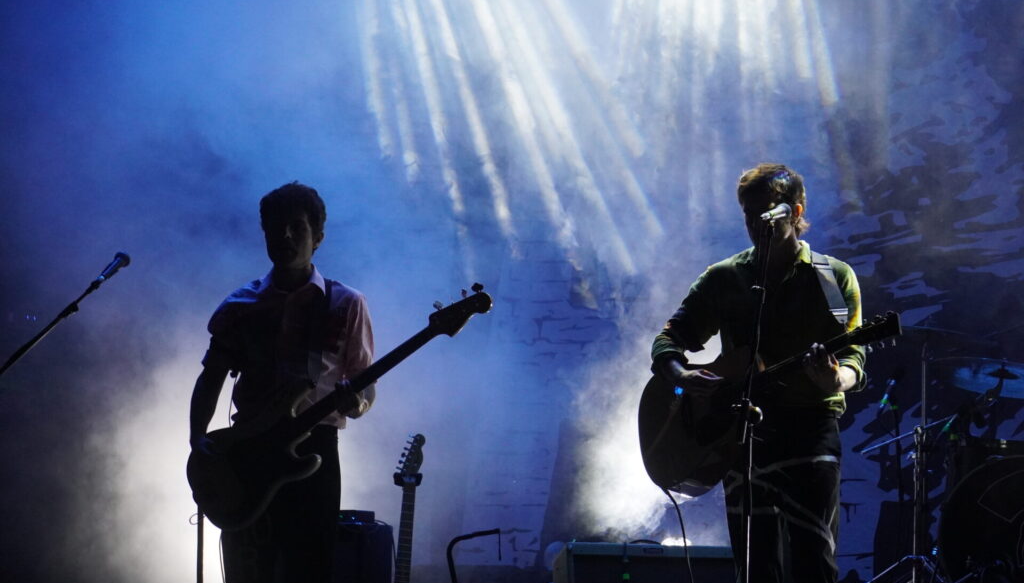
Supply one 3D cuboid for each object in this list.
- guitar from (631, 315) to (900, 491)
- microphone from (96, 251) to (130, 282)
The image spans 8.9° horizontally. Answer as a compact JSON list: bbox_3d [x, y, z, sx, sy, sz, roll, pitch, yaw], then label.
[{"bbox_3d":[0.801,0.287,20.162,1.042,0.404,0.118,-27,-32,35],"label":"guitar"},{"bbox_3d":[-1.242,-0.076,20.600,0.052,0.052,0.163,-41,0,37],"label":"microphone"}]

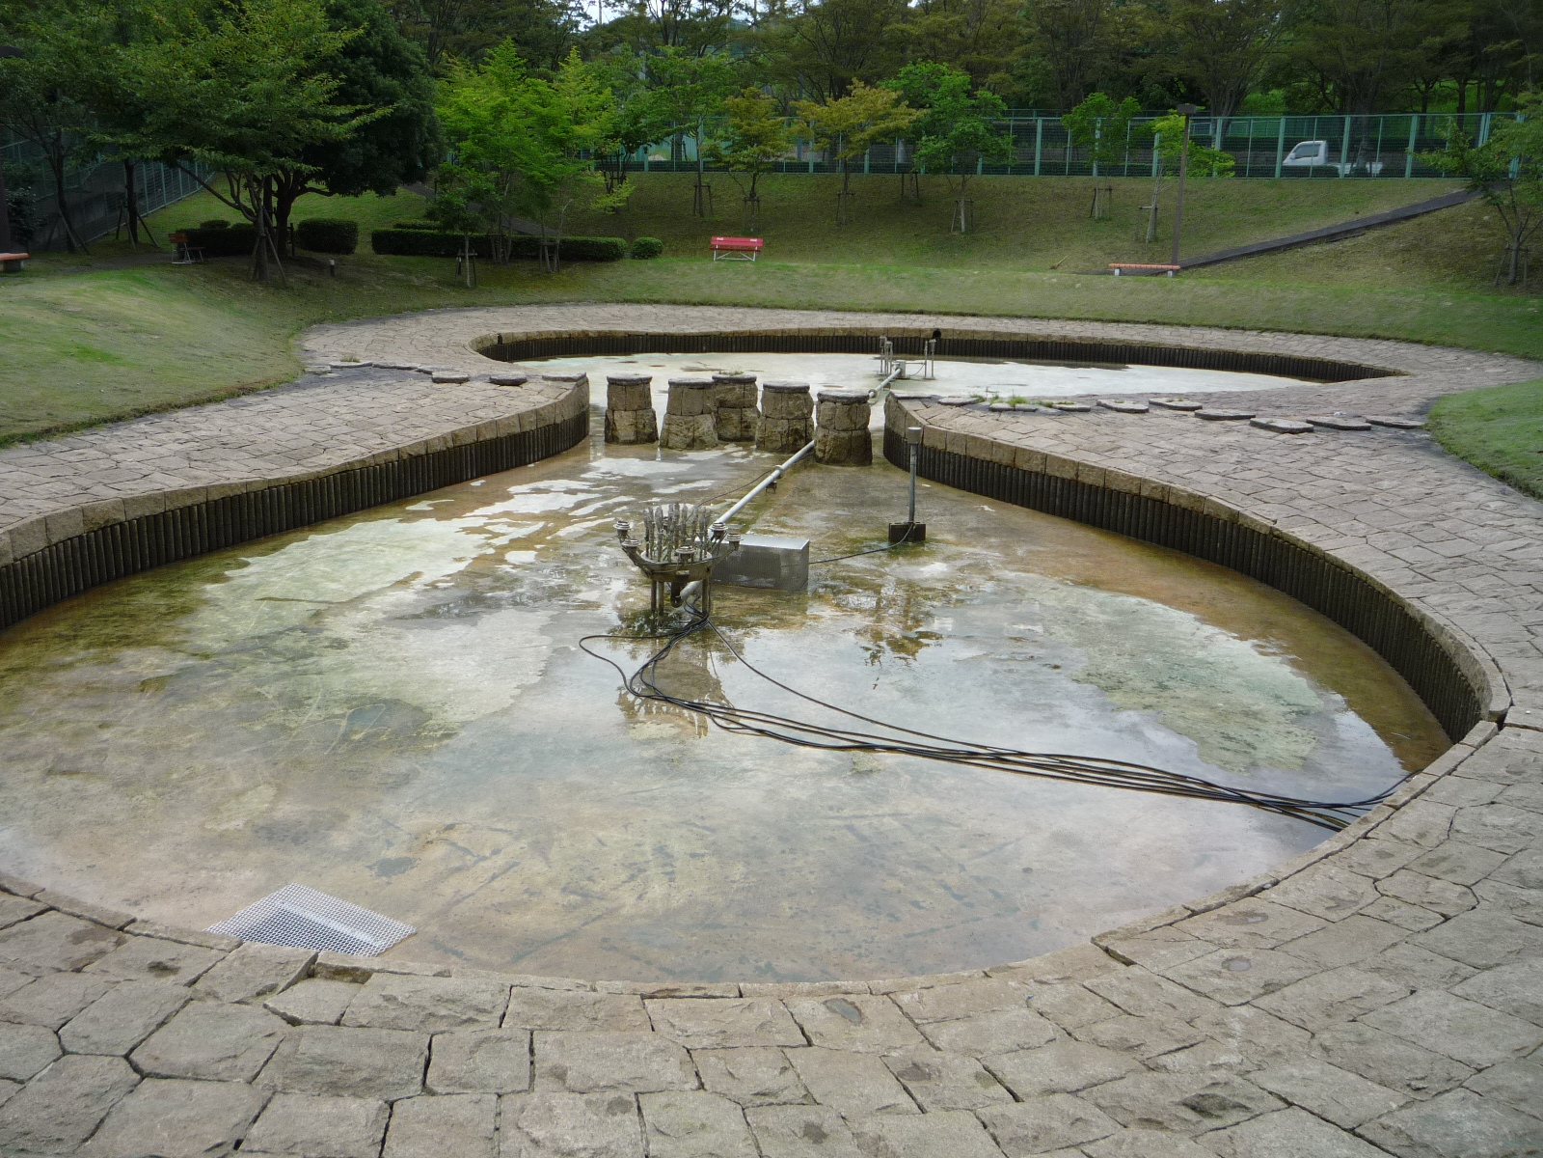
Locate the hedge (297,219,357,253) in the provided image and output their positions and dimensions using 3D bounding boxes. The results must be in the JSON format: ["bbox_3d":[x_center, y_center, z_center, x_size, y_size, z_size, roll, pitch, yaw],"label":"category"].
[{"bbox_3d":[-12.639,-9.737,38.100,1.500,0.930,1.100,-1,15,-9],"label":"hedge"}]

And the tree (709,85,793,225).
[{"bbox_3d":[-0.612,-12.544,39.963,2.500,4.022,2.500,1,16,0],"label":"tree"}]

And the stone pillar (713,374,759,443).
[{"bbox_3d":[-0.349,-1.737,13.548,0.497,0.614,0.497,1,15,0],"label":"stone pillar"}]

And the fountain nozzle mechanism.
[{"bbox_3d":[-0.485,-0.129,6.899,0.670,0.540,0.680,1,16,0],"label":"fountain nozzle mechanism"}]

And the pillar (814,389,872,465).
[{"bbox_3d":[0.592,-1.246,10.993,0.460,0.550,0.460,1,16,0],"label":"pillar"}]

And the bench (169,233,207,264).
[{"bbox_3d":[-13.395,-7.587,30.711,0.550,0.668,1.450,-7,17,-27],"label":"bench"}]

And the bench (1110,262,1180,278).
[{"bbox_3d":[9.209,-7.575,32.954,1.700,0.420,0.420,5,16,14],"label":"bench"}]

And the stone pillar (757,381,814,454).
[{"bbox_3d":[0.147,-1.555,12.861,0.548,0.632,0.548,1,15,0],"label":"stone pillar"}]

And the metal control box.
[{"bbox_3d":[-0.059,-0.097,7.995,0.530,0.255,0.230,5,15,12],"label":"metal control box"}]

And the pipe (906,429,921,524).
[{"bbox_3d":[0.974,-0.700,9.151,0.092,0.655,0.092,1,15,0],"label":"pipe"}]

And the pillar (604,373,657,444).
[{"bbox_3d":[-1.392,-1.680,13.210,0.527,0.627,0.527,1,15,0],"label":"pillar"}]

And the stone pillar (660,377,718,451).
[{"bbox_3d":[-0.787,-1.603,12.971,0.565,0.626,0.565,1,15,0],"label":"stone pillar"}]

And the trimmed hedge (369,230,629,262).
[{"bbox_3d":[-7.599,-9.270,37.300,7.050,0.700,0.950,1,15,0],"label":"trimmed hedge"}]

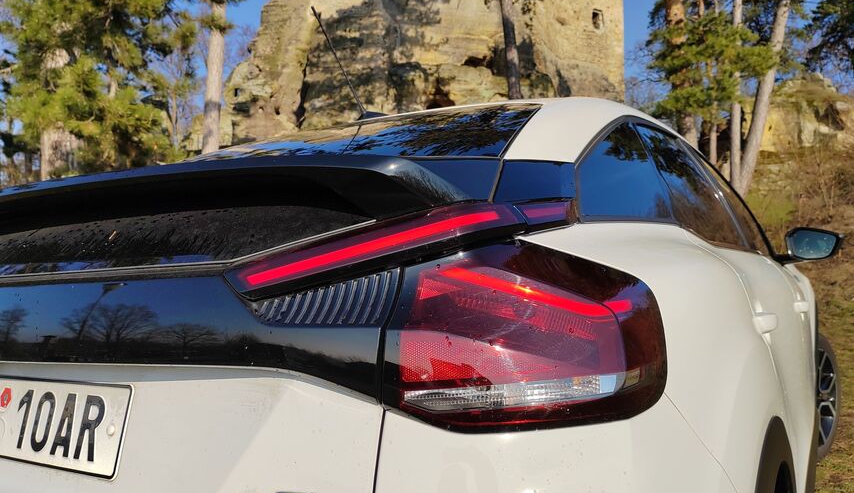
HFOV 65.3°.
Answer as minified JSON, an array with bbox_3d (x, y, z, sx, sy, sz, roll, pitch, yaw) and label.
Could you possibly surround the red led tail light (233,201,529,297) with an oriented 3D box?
[{"bbox_3d":[-0.060,0.007,0.736,0.332,0.057,0.074,-10,-5,11],"label":"red led tail light"}]

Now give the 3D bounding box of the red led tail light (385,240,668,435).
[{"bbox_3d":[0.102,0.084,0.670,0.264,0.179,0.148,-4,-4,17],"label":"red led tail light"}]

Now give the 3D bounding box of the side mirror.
[{"bbox_3d":[1.562,-0.011,2.693,0.210,0.135,0.130,-5,-4,32],"label":"side mirror"}]

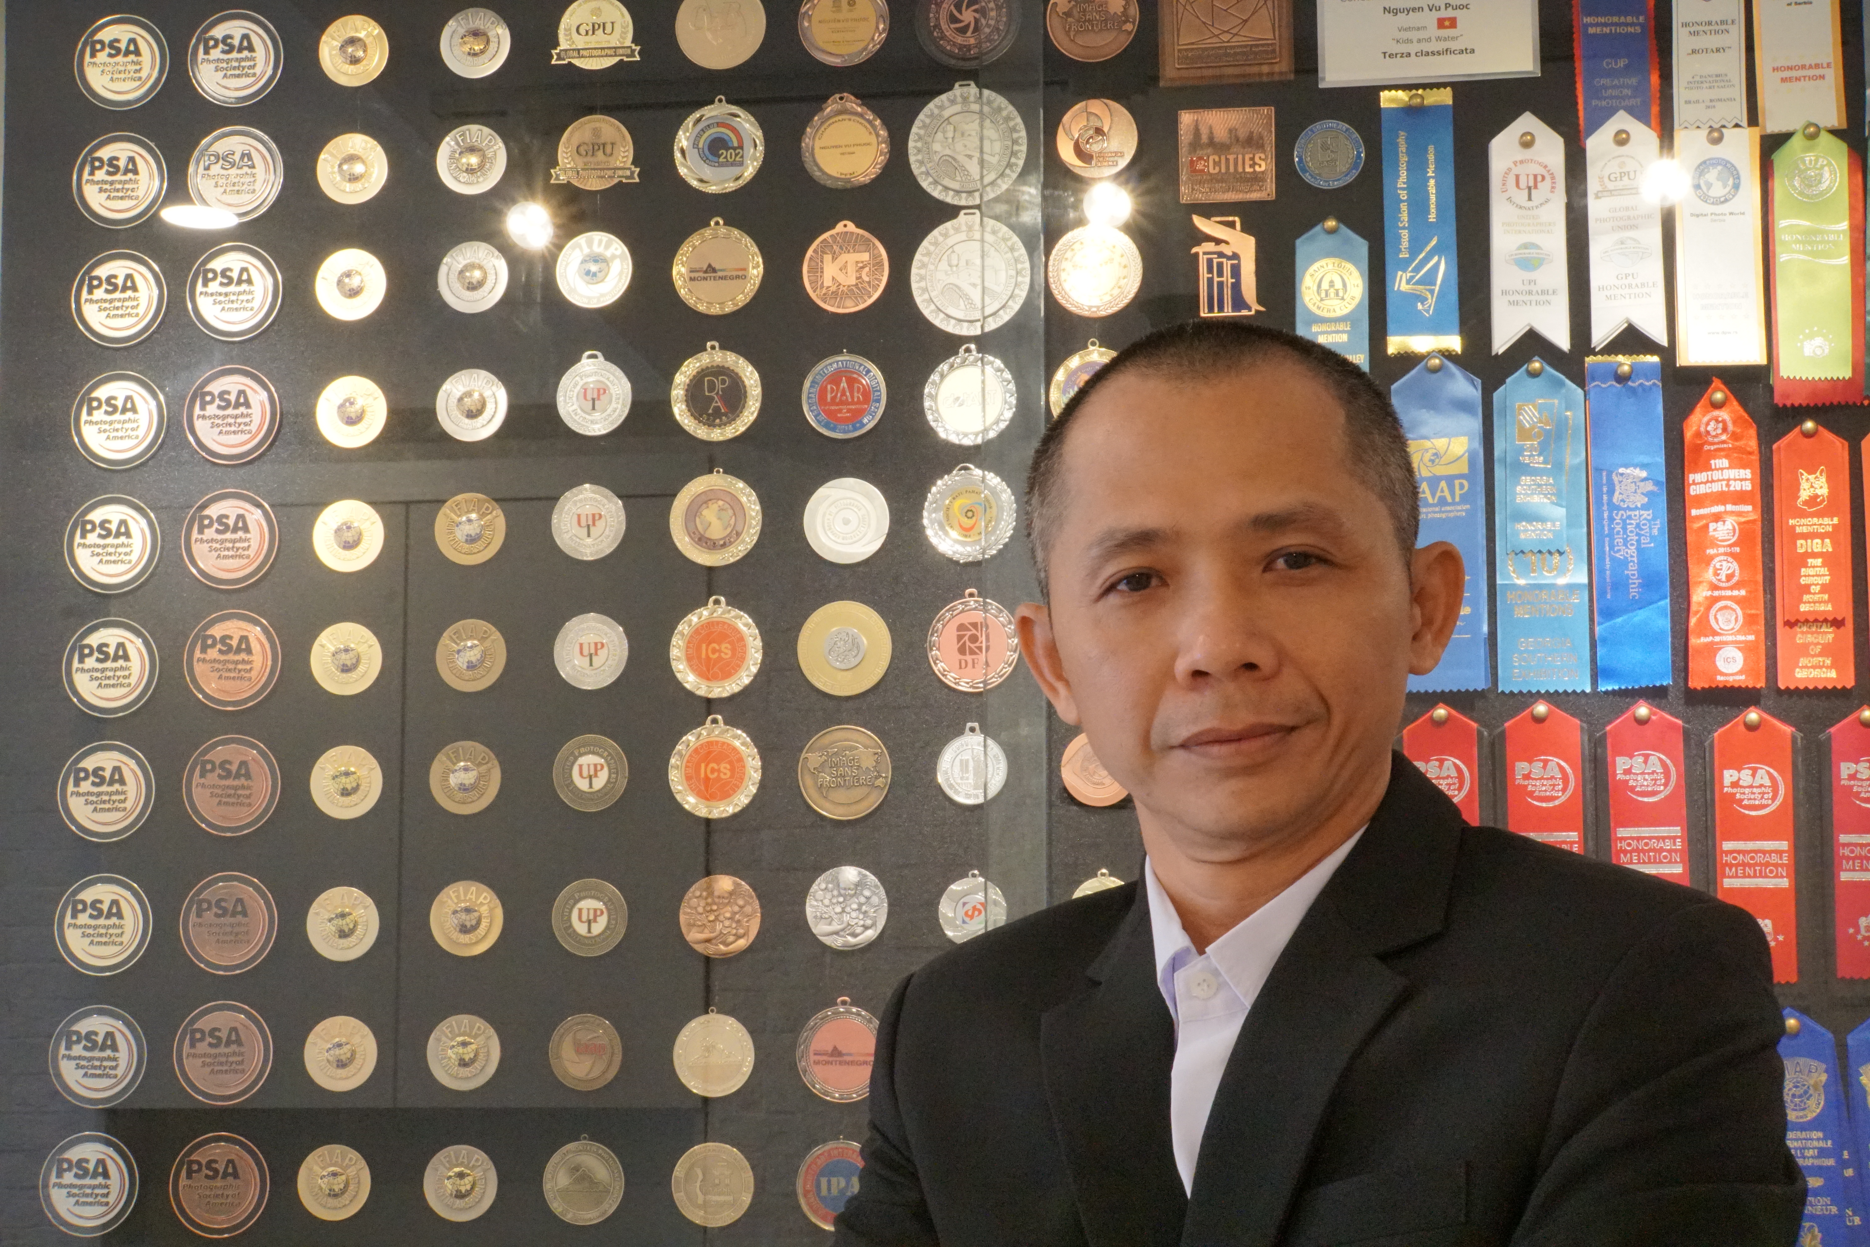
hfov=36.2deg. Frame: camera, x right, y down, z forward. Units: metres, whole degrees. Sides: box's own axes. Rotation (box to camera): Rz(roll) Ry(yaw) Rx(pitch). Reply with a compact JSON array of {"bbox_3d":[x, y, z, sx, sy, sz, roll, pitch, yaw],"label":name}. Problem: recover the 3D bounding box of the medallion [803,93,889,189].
[{"bbox_3d":[-0.060,-0.325,1.920,0.060,0.067,0.004,-1,-7,7],"label":"medallion"}]

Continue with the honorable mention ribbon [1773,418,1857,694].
[{"bbox_3d":[0.580,-0.045,1.884,0.049,0.178,0.006,0,-6,7],"label":"honorable mention ribbon"}]

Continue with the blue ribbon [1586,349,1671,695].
[{"bbox_3d":[0.462,-0.067,1.902,0.048,0.224,0.006,-1,-6,7],"label":"blue ribbon"}]

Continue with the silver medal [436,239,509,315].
[{"bbox_3d":[-0.323,-0.242,1.992,0.051,0.051,0.006,-1,-7,7],"label":"silver medal"}]

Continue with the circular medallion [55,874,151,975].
[{"bbox_3d":[-0.584,0.212,2.006,0.072,0.072,0.007,-1,-6,7],"label":"circular medallion"}]

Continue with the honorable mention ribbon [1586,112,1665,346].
[{"bbox_3d":[0.461,-0.264,1.901,0.049,0.161,0.007,-1,-7,7],"label":"honorable mention ribbon"}]

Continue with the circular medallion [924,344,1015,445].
[{"bbox_3d":[0.024,-0.154,1.921,0.061,0.068,0.005,-1,-6,7],"label":"circular medallion"}]

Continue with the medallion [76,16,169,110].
[{"bbox_3d":[-0.576,-0.397,2.023,0.068,0.068,0.006,-1,-6,7],"label":"medallion"}]

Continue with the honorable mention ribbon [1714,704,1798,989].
[{"bbox_3d":[0.549,0.148,1.908,0.052,0.185,0.006,0,-7,7],"label":"honorable mention ribbon"}]

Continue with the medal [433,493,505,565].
[{"bbox_3d":[-0.335,-0.068,2.047,0.053,0.052,0.005,-1,-7,7],"label":"medal"}]

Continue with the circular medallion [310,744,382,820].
[{"bbox_3d":[-0.411,0.111,1.996,0.052,0.052,0.005,-1,-6,7],"label":"circular medallion"}]

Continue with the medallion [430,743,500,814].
[{"bbox_3d":[-0.319,0.105,1.935,0.049,0.049,0.007,-1,-6,7],"label":"medallion"}]

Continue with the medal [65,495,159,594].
[{"bbox_3d":[-0.572,-0.055,1.985,0.066,0.069,0.006,-1,-6,7],"label":"medal"}]

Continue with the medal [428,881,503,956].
[{"bbox_3d":[-0.319,0.201,1.942,0.051,0.051,0.006,-1,-7,7],"label":"medal"}]

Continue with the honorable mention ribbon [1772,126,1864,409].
[{"bbox_3d":[0.564,-0.230,1.829,0.056,0.183,0.005,-1,-7,7],"label":"honorable mention ribbon"}]

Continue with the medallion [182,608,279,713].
[{"bbox_3d":[-0.488,0.026,1.982,0.070,0.070,0.007,-1,-7,7],"label":"medallion"}]

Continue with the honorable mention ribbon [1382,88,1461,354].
[{"bbox_3d":[0.338,-0.280,1.985,0.051,0.189,0.005,-1,-7,7],"label":"honorable mention ribbon"}]

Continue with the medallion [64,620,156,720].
[{"bbox_3d":[-0.575,0.031,1.991,0.070,0.070,0.007,-1,-7,7],"label":"medallion"}]

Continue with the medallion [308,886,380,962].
[{"bbox_3d":[-0.402,0.203,1.935,0.049,0.050,0.007,-1,-6,7],"label":"medallion"}]

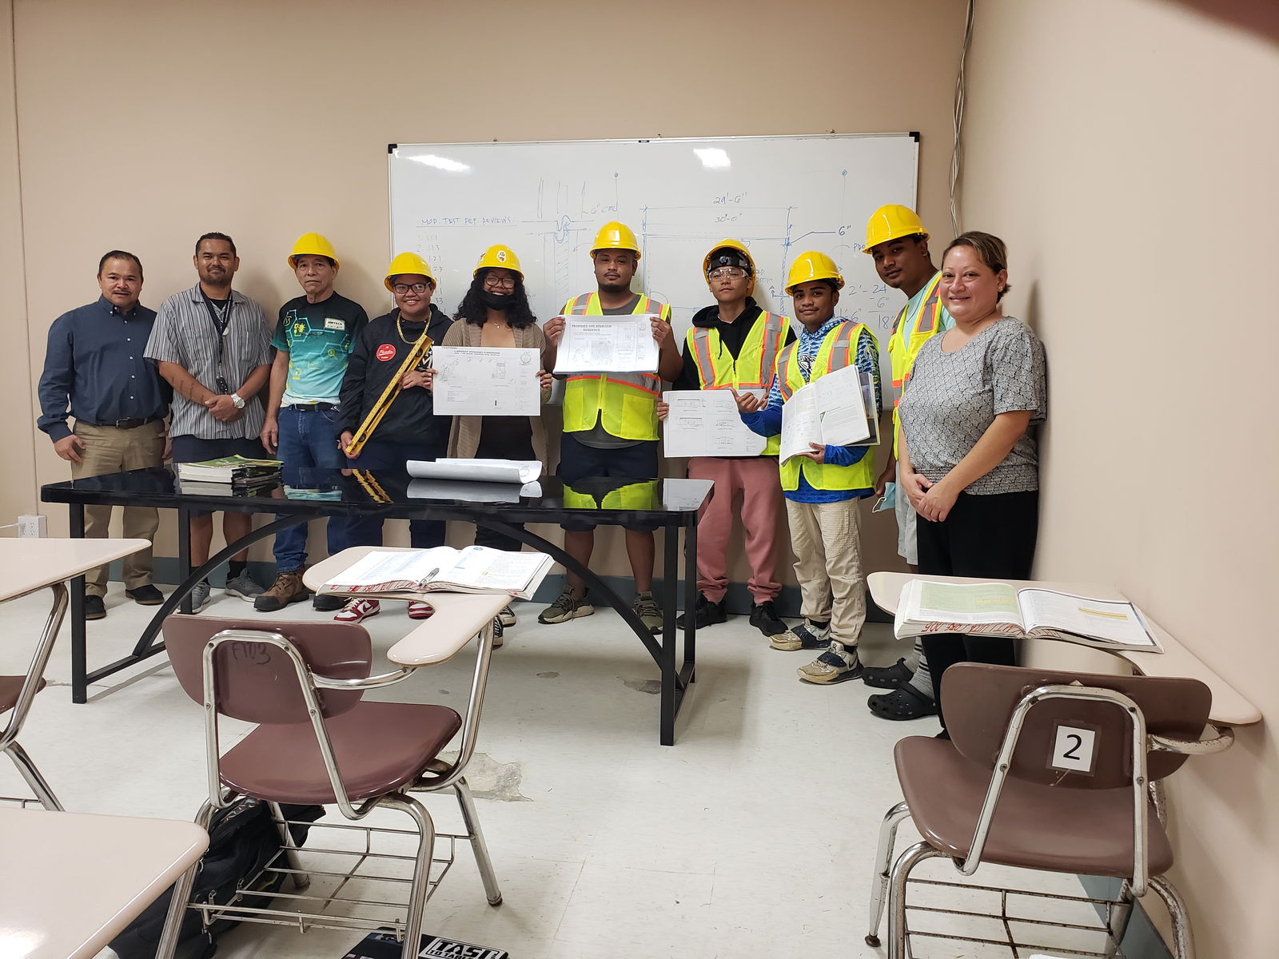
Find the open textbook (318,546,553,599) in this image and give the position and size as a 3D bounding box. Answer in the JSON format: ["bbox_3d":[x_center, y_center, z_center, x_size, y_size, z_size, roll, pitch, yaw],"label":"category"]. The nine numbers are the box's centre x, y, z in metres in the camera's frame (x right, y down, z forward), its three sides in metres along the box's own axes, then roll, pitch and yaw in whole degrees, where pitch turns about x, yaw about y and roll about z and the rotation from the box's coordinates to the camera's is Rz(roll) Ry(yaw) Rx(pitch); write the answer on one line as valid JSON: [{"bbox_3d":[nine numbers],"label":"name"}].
[{"bbox_3d":[-0.423,0.192,2.067,0.440,0.040,0.285,1,10,4],"label":"open textbook"}]

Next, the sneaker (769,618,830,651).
[{"bbox_3d":[0.695,0.641,4.005,0.290,0.120,0.108,0,6,-5],"label":"sneaker"}]

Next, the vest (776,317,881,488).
[{"bbox_3d":[0.720,-0.278,3.692,0.430,0.660,0.270,7,9,40],"label":"vest"}]

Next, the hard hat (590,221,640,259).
[{"bbox_3d":[-0.102,-1.043,4.185,0.225,0.160,0.285,2,-2,6],"label":"hard hat"}]

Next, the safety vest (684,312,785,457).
[{"bbox_3d":[0.424,-0.416,4.156,0.460,0.640,0.270,2,6,9],"label":"safety vest"}]

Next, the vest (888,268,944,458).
[{"bbox_3d":[0.979,-0.377,3.233,0.280,0.640,0.450,-3,7,-31],"label":"vest"}]

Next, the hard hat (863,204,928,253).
[{"bbox_3d":[0.878,-0.865,3.299,0.225,0.155,0.280,-2,12,43],"label":"hard hat"}]

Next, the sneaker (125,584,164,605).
[{"bbox_3d":[-2.398,0.528,4.660,0.105,0.110,0.285,-5,8,-42],"label":"sneaker"}]

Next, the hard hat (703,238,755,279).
[{"bbox_3d":[0.389,-0.944,4.137,0.225,0.155,0.280,1,-33,5],"label":"hard hat"}]

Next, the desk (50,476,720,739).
[{"bbox_3d":[-0.852,0.388,3.409,2.176,0.747,0.740,2,7,8],"label":"desk"}]

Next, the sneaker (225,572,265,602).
[{"bbox_3d":[-1.953,0.523,4.779,0.300,0.120,0.110,6,8,35],"label":"sneaker"}]

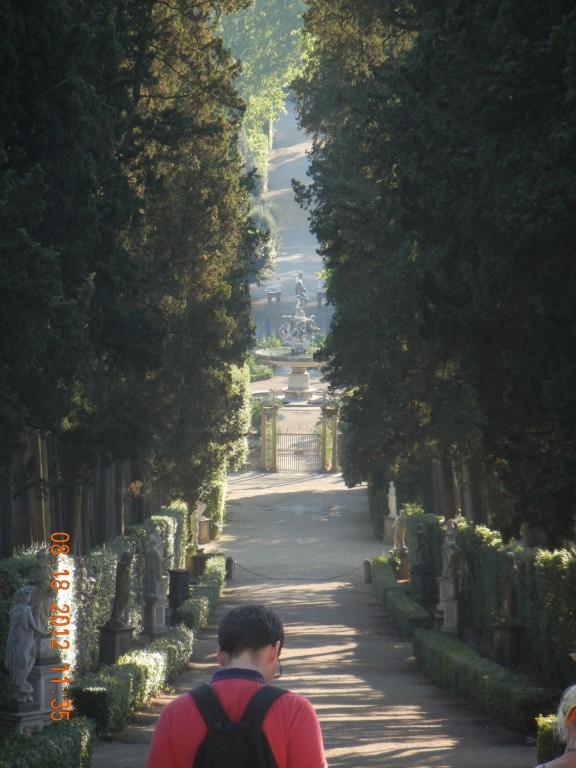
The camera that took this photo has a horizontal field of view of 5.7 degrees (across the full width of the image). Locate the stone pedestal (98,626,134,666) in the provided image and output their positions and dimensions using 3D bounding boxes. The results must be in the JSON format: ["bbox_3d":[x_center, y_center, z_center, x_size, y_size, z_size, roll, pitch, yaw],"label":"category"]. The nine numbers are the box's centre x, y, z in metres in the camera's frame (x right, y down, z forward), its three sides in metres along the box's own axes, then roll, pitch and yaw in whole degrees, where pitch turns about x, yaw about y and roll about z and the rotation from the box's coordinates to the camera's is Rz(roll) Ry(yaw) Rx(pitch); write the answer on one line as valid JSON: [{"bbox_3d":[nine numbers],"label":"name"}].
[{"bbox_3d":[-4.249,6.602,144.000,0.630,1.150,0.630,5,7,45],"label":"stone pedestal"}]

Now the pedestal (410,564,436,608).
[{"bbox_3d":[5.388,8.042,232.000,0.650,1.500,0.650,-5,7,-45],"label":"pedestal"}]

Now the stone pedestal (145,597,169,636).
[{"bbox_3d":[-4.321,7.656,191.000,0.580,1.150,0.580,-3,6,-33],"label":"stone pedestal"}]

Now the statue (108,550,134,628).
[{"bbox_3d":[-4.137,5.091,144.000,0.480,1.900,0.520,4,7,40],"label":"statue"}]

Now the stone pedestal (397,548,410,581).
[{"bbox_3d":[5.305,8.337,267.000,0.580,1.400,0.580,2,6,25],"label":"stone pedestal"}]

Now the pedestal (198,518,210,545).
[{"bbox_3d":[-4.381,7.713,305.000,0.600,1.350,0.600,-2,6,-20],"label":"pedestal"}]

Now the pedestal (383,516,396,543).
[{"bbox_3d":[5.404,7.634,305.000,0.650,1.300,0.650,2,6,20],"label":"pedestal"}]

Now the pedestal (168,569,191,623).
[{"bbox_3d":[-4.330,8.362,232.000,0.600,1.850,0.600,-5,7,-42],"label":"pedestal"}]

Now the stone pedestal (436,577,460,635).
[{"bbox_3d":[5.307,7.295,191.000,0.620,1.850,0.620,3,6,28],"label":"stone pedestal"}]

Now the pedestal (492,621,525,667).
[{"bbox_3d":[5.450,6.552,144.000,0.620,1.150,0.620,3,6,33],"label":"pedestal"}]

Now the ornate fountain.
[{"bbox_3d":[0.903,-3.560,445.000,6.900,9.700,6.900,0,5,0],"label":"ornate fountain"}]

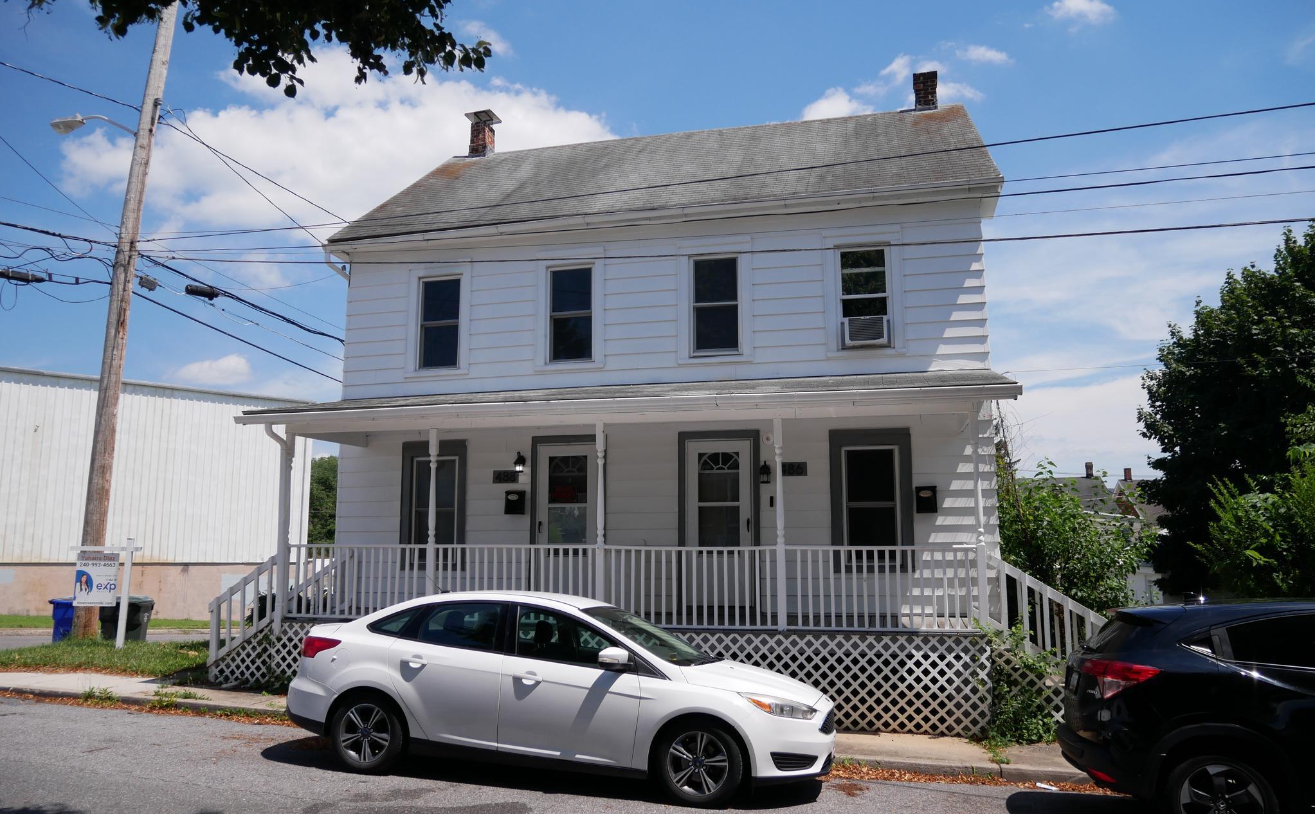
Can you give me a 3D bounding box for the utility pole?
[{"bbox_3d":[-8.340,-1.731,14.419,0.320,10.550,0.320,1,-7,14],"label":"utility pole"}]

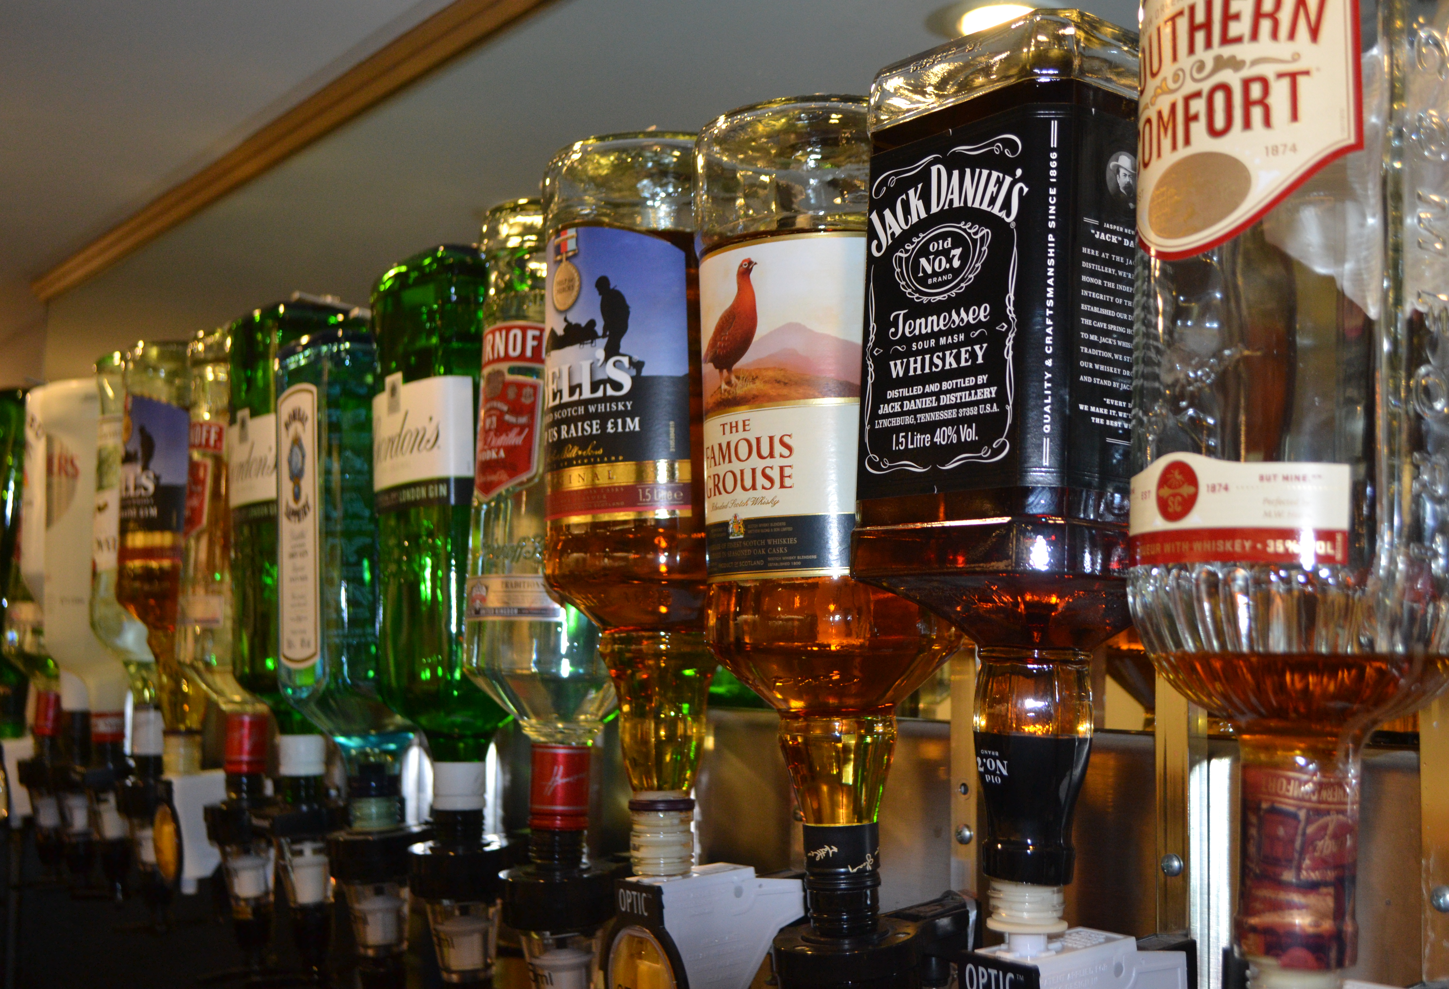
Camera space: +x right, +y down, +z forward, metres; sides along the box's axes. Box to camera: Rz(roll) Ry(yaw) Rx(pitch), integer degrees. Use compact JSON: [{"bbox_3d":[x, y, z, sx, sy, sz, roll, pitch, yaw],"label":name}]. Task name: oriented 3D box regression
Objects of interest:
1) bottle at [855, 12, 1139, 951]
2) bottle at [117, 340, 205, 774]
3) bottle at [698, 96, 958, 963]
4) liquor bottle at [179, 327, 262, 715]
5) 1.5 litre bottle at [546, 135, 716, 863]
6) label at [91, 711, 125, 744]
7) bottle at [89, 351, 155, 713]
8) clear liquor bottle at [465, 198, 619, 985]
[{"bbox_3d":[0.114,0.002,0.629,0.100,0.319,0.100,8,-9,-39],"label":"bottle"},{"bbox_3d":[-0.433,0.052,1.407,0.108,0.346,0.108,4,-6,-35],"label":"bottle"},{"bbox_3d":[0.046,0.015,0.731,0.106,0.345,0.106,-1,-5,0],"label":"bottle"},{"bbox_3d":[-0.359,0.035,1.315,0.101,0.321,0.101,4,-6,-35],"label":"liquor bottle"},{"bbox_3d":[-0.030,0.008,0.822,0.108,0.338,0.108,0,-5,0],"label":"1.5 litre bottle"},{"bbox_3d":[-0.567,0.214,1.594,0.031,0.029,0.031,4,-6,-35],"label":"label"},{"bbox_3d":[-0.497,0.047,1.510,0.097,0.339,0.097,4,-6,-35],"label":"bottle"},{"bbox_3d":[-0.083,0.038,0.922,0.101,0.375,0.101,2,-5,0],"label":"clear liquor bottle"}]

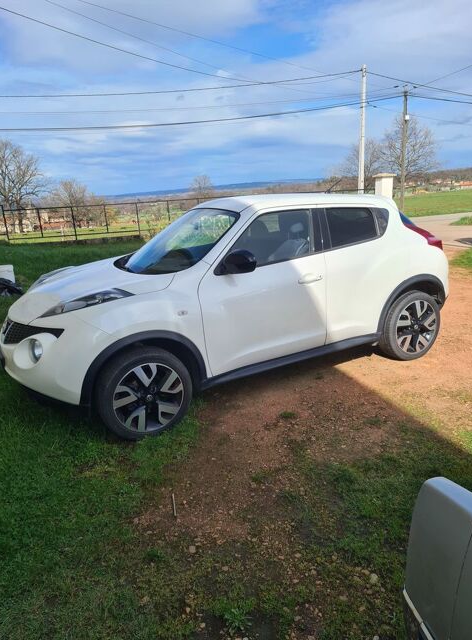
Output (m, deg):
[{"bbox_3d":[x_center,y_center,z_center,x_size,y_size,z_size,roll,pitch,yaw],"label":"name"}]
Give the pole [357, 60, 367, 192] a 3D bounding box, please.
[{"bbox_3d":[6.365,-8.987,24.103,0.300,6.933,0.300,-3,15,0],"label":"pole"}]

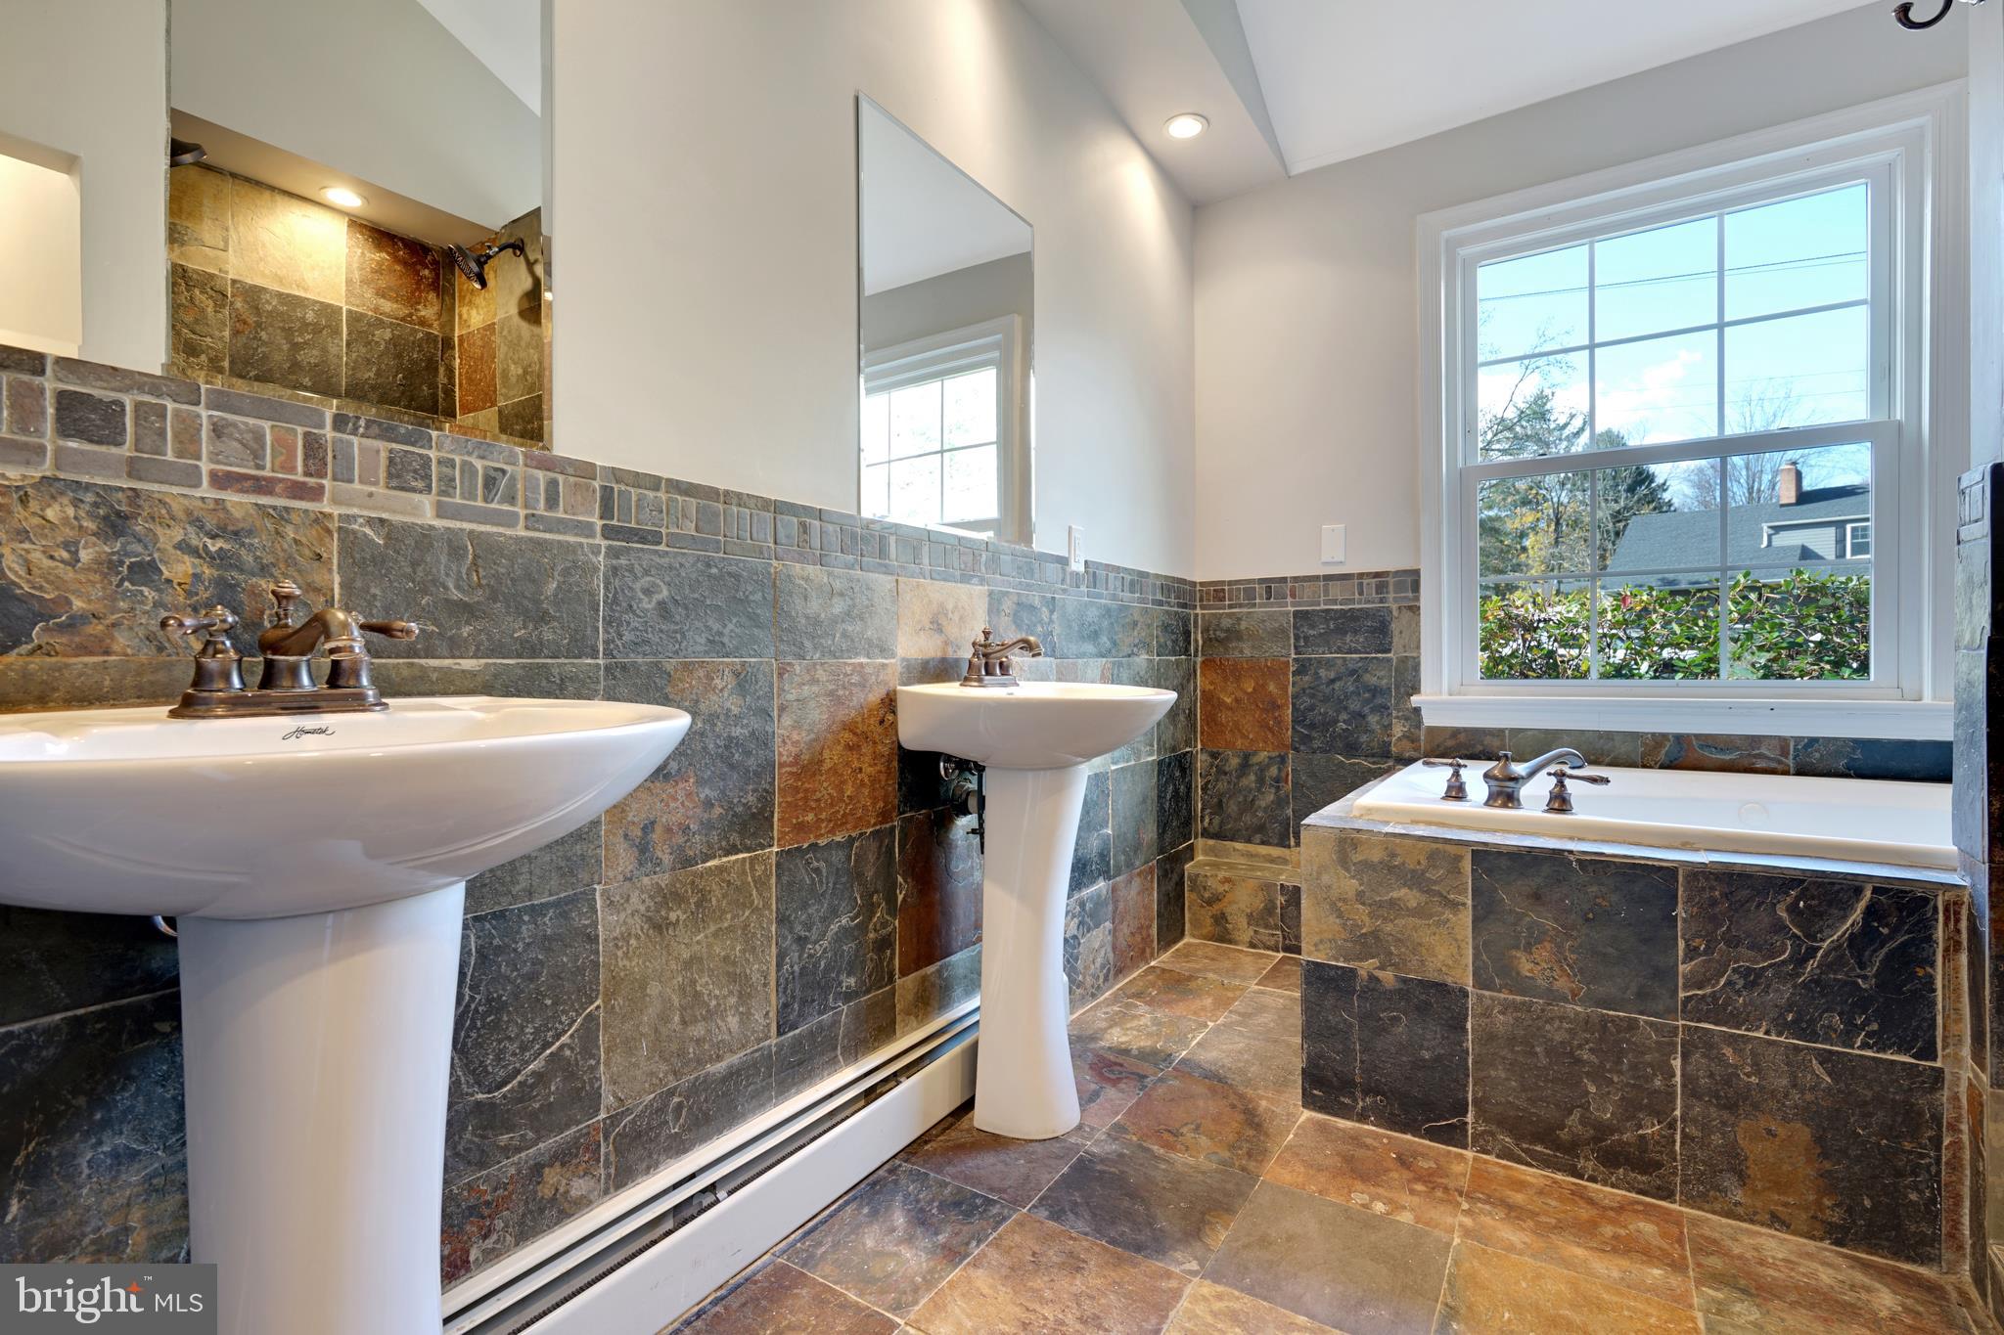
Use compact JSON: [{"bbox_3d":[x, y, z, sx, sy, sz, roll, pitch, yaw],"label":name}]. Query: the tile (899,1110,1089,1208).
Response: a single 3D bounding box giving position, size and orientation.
[{"bbox_3d":[-0.009,0.921,1.707,0.305,0.013,0.305,0,0,33],"label":"tile"}]

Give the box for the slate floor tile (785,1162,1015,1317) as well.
[{"bbox_3d":[-0.175,0.911,1.438,0.303,0.012,0.301,0,1,33],"label":"slate floor tile"}]

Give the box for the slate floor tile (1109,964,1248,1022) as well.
[{"bbox_3d":[0.496,0.913,2.488,0.305,0.013,0.305,0,0,33],"label":"slate floor tile"}]

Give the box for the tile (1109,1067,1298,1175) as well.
[{"bbox_3d":[0.414,0.907,1.782,0.301,0.012,0.301,0,1,33],"label":"tile"}]

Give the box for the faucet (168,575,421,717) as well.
[{"bbox_3d":[-0.611,-0.021,0.799,0.165,0.126,0.196,0,1,33],"label":"faucet"}]

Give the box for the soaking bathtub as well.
[{"bbox_3d":[1.613,0.540,1.829,1.521,0.500,0.843,0,1,33],"label":"soaking bathtub"}]

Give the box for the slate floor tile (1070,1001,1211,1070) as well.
[{"bbox_3d":[0.324,0.904,2.206,0.303,0.012,0.301,0,1,33],"label":"slate floor tile"}]

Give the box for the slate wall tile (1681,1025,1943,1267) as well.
[{"bbox_3d":[1.276,0.750,1.424,0.308,0.304,0.012,0,1,30],"label":"slate wall tile"}]

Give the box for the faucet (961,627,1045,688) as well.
[{"bbox_3d":[0.018,-0.022,1.790,0.158,0.120,0.175,0,0,33],"label":"faucet"}]

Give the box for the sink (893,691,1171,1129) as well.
[{"bbox_3d":[0.107,0.474,1.753,0.450,0.879,0.605,0,0,33],"label":"sink"}]

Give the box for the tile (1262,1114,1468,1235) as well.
[{"bbox_3d":[0.664,0.909,1.609,0.299,0.012,0.282,0,1,33],"label":"tile"}]

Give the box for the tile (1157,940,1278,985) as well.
[{"bbox_3d":[0.666,0.910,2.748,0.305,0.013,0.305,0,0,33],"label":"tile"}]

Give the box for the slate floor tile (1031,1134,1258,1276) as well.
[{"bbox_3d":[0.247,0.920,1.542,0.305,0.013,0.305,0,0,33],"label":"slate floor tile"}]

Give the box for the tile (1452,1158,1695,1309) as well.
[{"bbox_3d":[0.927,0.910,1.445,0.313,0.012,0.294,0,1,33],"label":"tile"}]

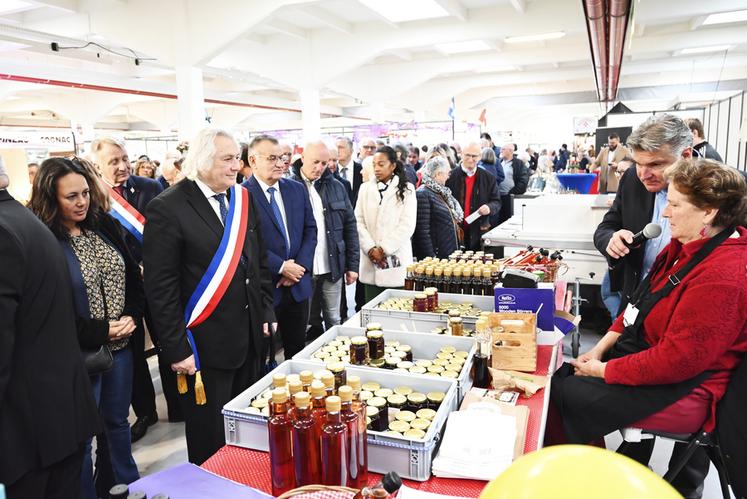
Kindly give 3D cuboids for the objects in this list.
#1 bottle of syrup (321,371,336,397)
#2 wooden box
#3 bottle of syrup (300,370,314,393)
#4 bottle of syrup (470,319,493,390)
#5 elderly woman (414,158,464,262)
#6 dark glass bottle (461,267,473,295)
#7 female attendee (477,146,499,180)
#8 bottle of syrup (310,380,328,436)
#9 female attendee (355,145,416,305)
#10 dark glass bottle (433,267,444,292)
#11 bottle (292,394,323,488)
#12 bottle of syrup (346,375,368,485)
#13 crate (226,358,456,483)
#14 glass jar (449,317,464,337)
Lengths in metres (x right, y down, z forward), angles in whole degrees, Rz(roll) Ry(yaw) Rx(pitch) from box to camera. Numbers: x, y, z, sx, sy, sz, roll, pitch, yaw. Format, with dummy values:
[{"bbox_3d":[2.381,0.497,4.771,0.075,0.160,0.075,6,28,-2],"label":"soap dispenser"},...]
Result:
[{"bbox_3d":[-0.116,0.455,1.469,0.061,0.280,0.061,-1,10,-6],"label":"bottle of syrup"},{"bbox_3d":[0.559,0.353,2.241,0.165,0.210,0.160,1,10,8],"label":"wooden box"},{"bbox_3d":[-0.165,0.445,1.417,0.059,0.281,0.059,0,10,0],"label":"bottle of syrup"},{"bbox_3d":[0.387,0.371,1.991,0.073,0.233,0.073,0,10,0],"label":"bottle of syrup"},{"bbox_3d":[0.501,0.042,4.576,0.340,1.573,0.500,8,13,39],"label":"elderly woman"},{"bbox_3d":[0.483,0.211,2.911,0.053,0.217,0.053,-1,10,-6],"label":"dark glass bottle"},{"bbox_3d":[1.469,-0.439,7.230,0.470,1.660,0.320,0,10,-3],"label":"female attendee"},{"bbox_3d":[-0.131,0.455,1.359,0.059,0.281,0.059,0,10,0],"label":"bottle of syrup"},{"bbox_3d":[0.080,0.147,3.800,0.440,1.670,0.340,2,10,8],"label":"female attendee"},{"bbox_3d":[0.339,0.203,2.961,0.053,0.217,0.053,-1,10,-6],"label":"dark glass bottle"},{"bbox_3d":[-0.159,0.467,1.293,0.059,0.281,0.059,0,10,0],"label":"bottle"},{"bbox_3d":[-0.048,0.461,1.437,0.061,0.280,0.061,-1,10,-6],"label":"bottle of syrup"},{"bbox_3d":[-0.077,0.485,1.673,0.600,0.118,0.400,3,10,18],"label":"crate"},{"bbox_3d":[0.343,0.323,2.325,0.054,0.070,0.054,0,10,0],"label":"glass jar"}]

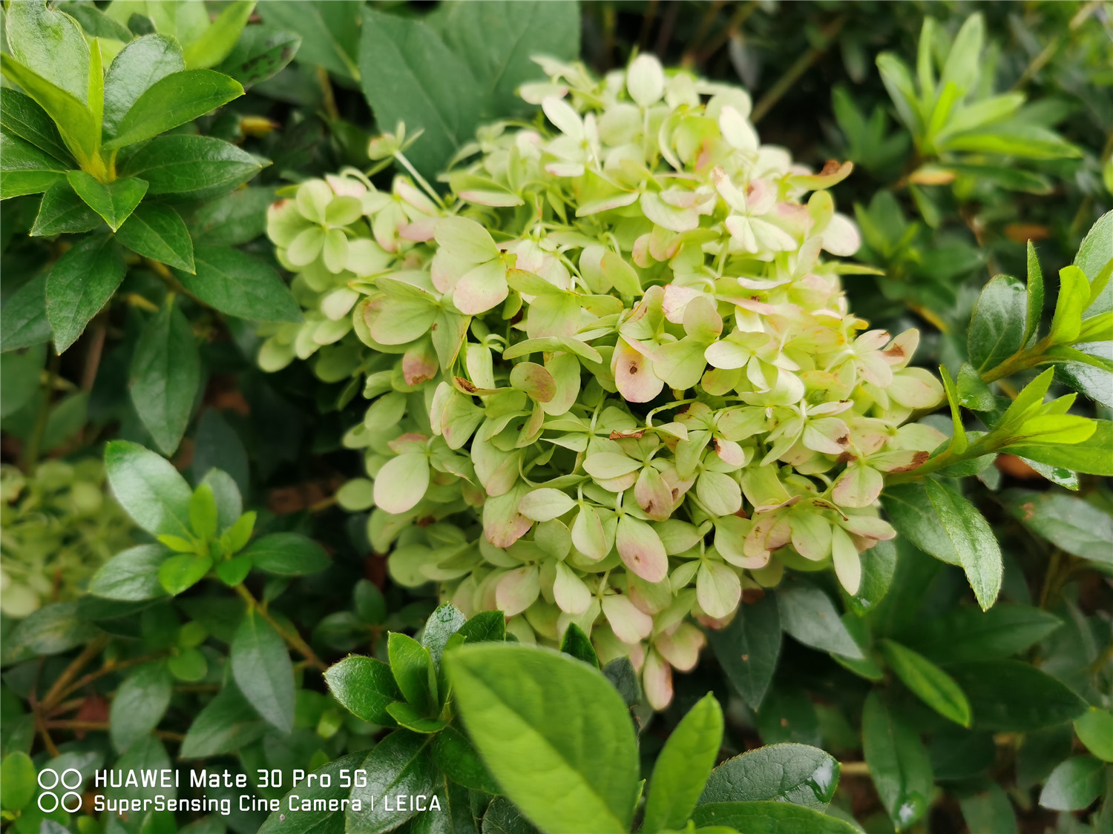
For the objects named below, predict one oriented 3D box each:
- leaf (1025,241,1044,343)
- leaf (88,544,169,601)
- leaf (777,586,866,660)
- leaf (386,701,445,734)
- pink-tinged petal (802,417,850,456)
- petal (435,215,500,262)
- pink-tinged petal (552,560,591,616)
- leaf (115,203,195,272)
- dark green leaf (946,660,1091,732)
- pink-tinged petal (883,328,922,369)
[{"bbox_3d":[0.163,-0.042,0.297,0.014,0.035,0.006,-10,12,-39],"label":"leaf"},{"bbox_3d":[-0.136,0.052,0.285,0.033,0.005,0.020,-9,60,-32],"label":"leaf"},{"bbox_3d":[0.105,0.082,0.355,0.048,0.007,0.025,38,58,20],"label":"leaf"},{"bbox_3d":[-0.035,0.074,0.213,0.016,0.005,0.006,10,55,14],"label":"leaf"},{"bbox_3d":[0.088,0.006,0.285,0.016,0.006,0.013,24,81,1],"label":"pink-tinged petal"},{"bbox_3d":[-0.024,-0.049,0.240,0.019,0.004,0.014,19,69,-19],"label":"petal"},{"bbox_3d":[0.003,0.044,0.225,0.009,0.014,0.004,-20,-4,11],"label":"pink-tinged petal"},{"bbox_3d":[-0.132,-0.059,0.285,0.037,0.006,0.018,39,68,11],"label":"leaf"},{"bbox_3d":[0.169,0.101,0.320,0.049,0.007,0.027,1,55,28],"label":"dark green leaf"},{"bbox_3d":[0.117,-0.023,0.295,0.011,0.004,0.018,39,72,7],"label":"pink-tinged petal"}]

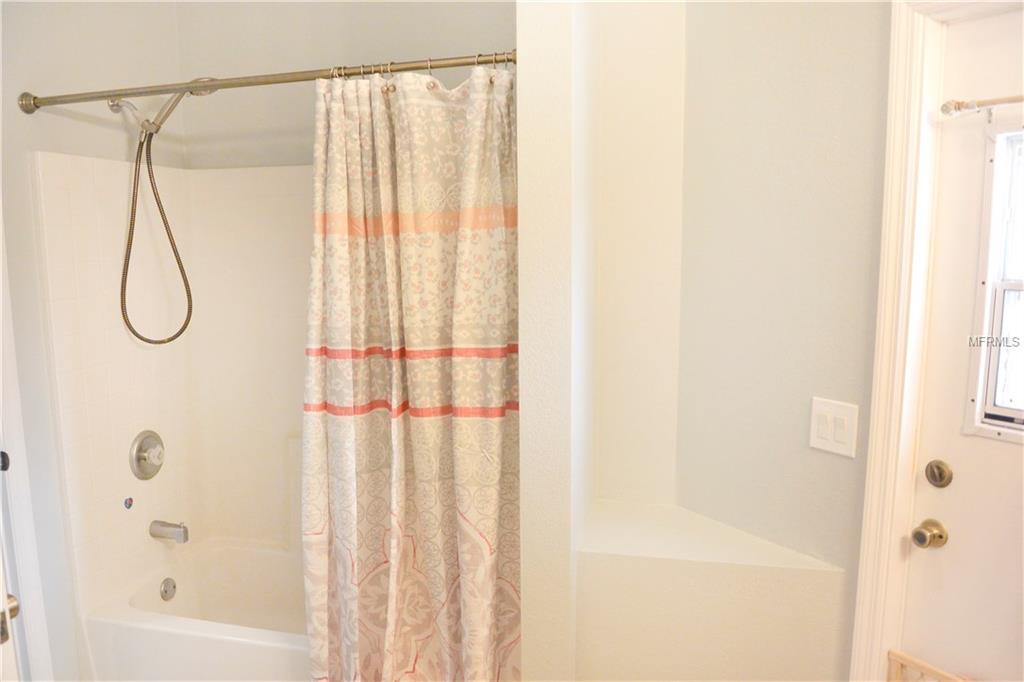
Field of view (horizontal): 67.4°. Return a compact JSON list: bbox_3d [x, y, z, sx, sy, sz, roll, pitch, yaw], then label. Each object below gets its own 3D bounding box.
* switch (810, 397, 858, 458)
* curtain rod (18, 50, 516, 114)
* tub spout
[{"bbox_3d":[0.736,0.199,1.758,0.010,0.118,0.119,-6,10,-34],"label":"switch"},{"bbox_3d":[-0.681,-0.685,2.032,1.520,0.062,0.062,1,8,16],"label":"curtain rod"},{"bbox_3d":[-1.224,0.683,2.749,0.124,0.064,0.050,2,9,16],"label":"tub spout"}]

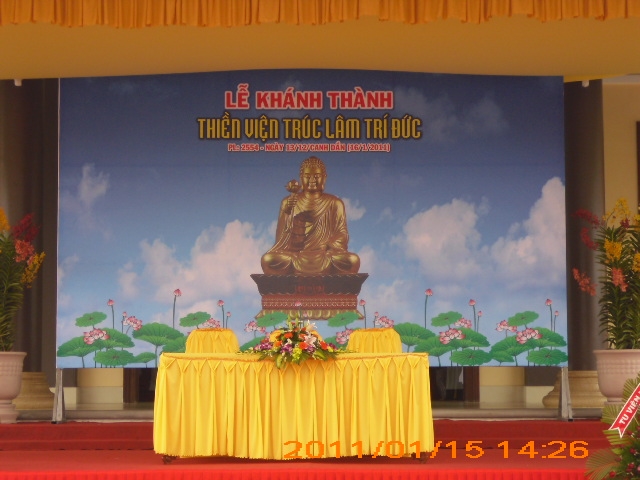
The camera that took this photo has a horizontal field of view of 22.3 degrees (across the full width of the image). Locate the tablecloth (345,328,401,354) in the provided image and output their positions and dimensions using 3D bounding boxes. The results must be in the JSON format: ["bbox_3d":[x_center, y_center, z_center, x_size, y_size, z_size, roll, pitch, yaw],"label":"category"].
[{"bbox_3d":[0.419,1.128,12.253,0.450,0.925,0.500,0,-4,0],"label":"tablecloth"}]

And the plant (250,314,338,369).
[{"bbox_3d":[-0.181,0.725,11.627,0.626,0.384,0.420,0,-4,0],"label":"plant"}]

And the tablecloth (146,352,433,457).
[{"bbox_3d":[-0.185,1.199,11.797,1.980,0.752,0.750,0,-4,0],"label":"tablecloth"}]

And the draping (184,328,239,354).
[{"bbox_3d":[-0.831,1.129,12.253,0.450,0.929,0.500,0,-4,0],"label":"draping"}]

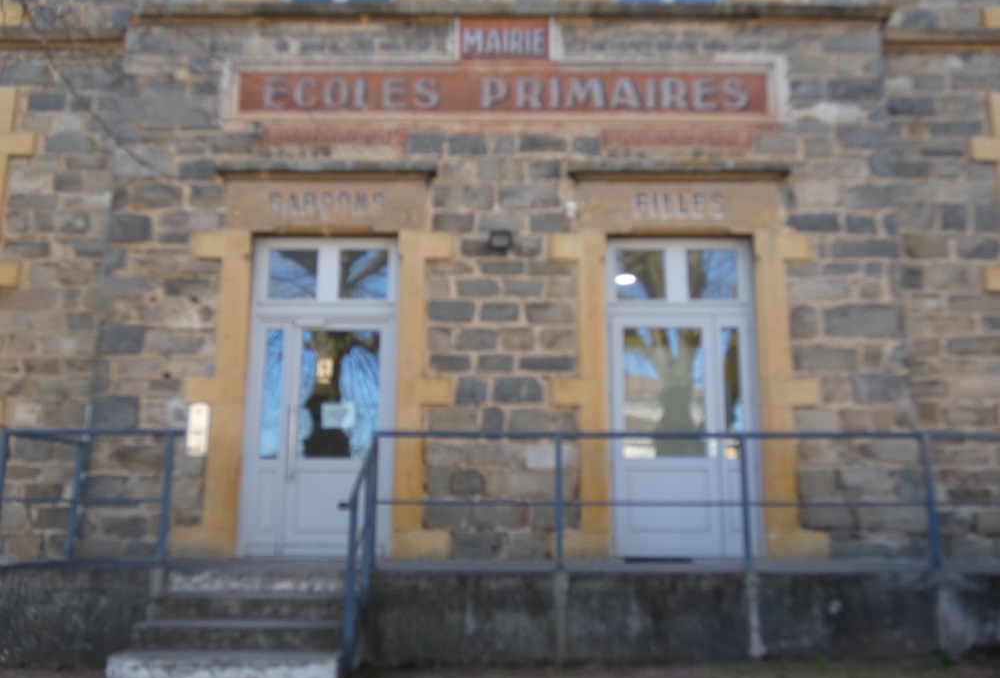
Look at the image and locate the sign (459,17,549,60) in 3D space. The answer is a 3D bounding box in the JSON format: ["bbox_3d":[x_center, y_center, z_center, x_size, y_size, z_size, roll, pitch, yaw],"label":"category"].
[{"bbox_3d":[0.035,-3.029,8.763,0.908,0.480,0.040,0,-10,0],"label":"sign"}]

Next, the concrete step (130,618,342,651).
[{"bbox_3d":[-1.757,2.033,5.972,1.455,0.149,0.347,0,-10,0],"label":"concrete step"}]

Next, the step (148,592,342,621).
[{"bbox_3d":[-1.756,1.942,6.321,1.455,0.149,0.347,0,-10,0],"label":"step"}]

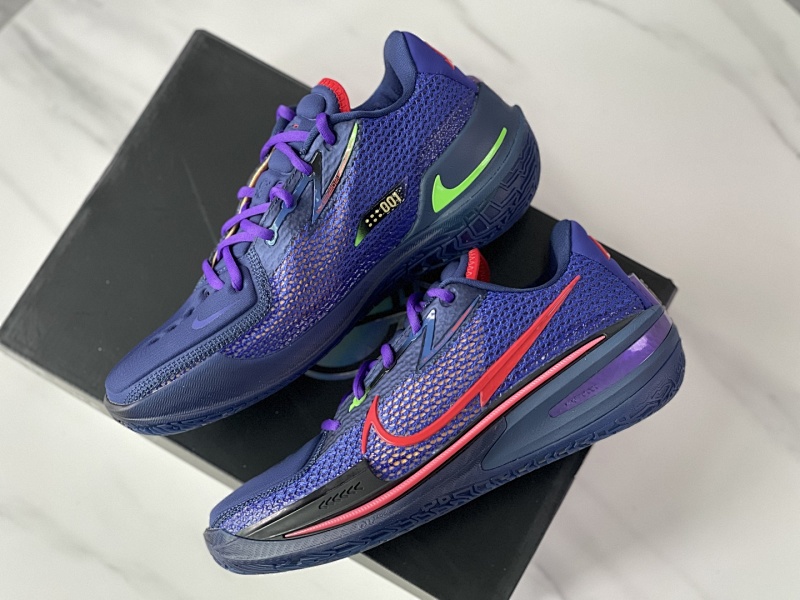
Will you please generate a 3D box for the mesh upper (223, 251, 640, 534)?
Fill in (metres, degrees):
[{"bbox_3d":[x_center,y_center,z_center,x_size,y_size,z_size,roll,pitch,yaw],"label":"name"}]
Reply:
[{"bbox_3d":[0.015,0.056,0.882,0.285,0.098,0.085,-22,75,-7],"label":"mesh upper"}]

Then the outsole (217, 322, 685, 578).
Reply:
[{"bbox_3d":[0.032,0.095,0.871,0.298,0.107,0.046,-22,75,-7],"label":"outsole"}]

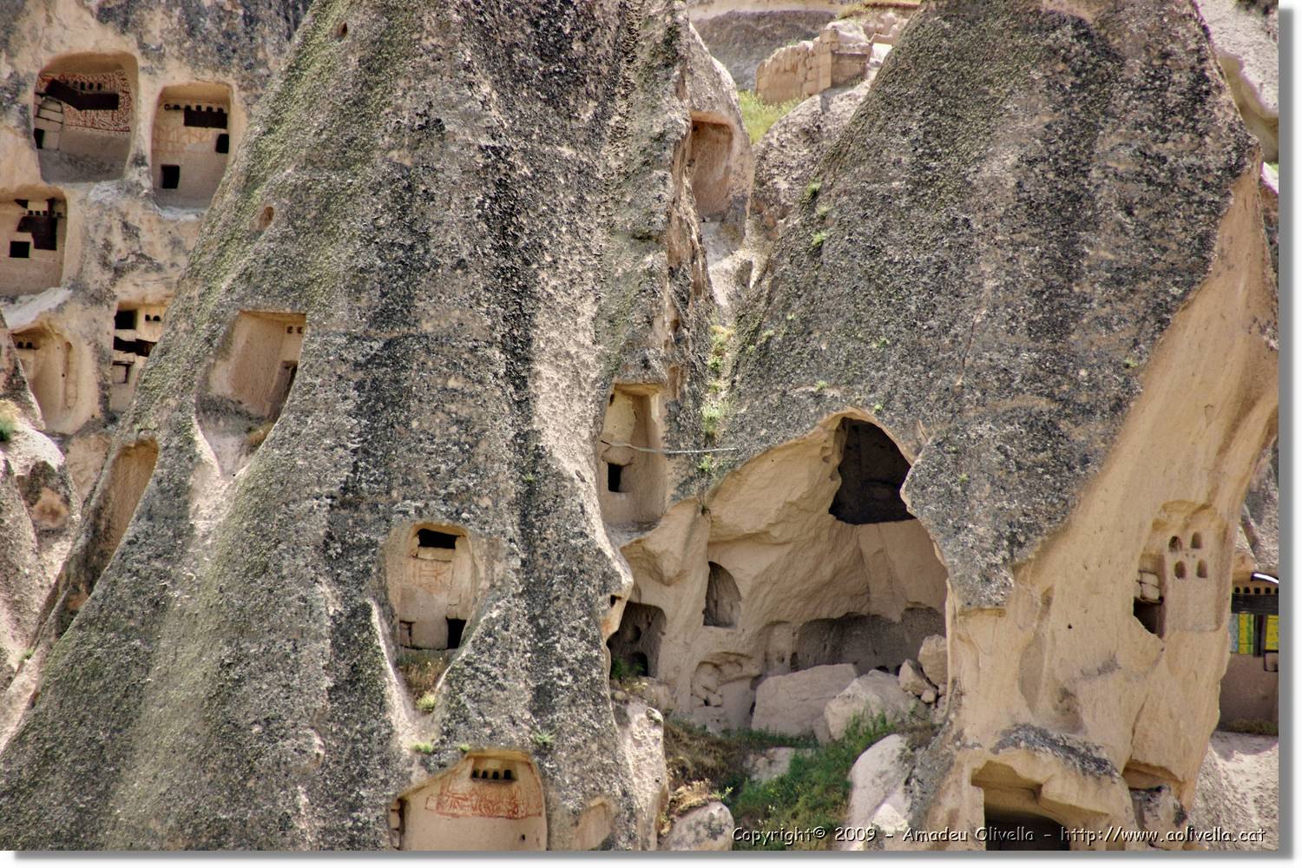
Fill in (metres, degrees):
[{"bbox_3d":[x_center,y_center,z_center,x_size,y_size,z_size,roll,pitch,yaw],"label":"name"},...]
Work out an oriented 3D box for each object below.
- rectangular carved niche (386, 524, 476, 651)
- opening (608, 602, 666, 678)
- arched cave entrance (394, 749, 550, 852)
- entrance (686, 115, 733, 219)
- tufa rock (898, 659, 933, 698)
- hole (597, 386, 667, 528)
[{"bbox_3d":[-2.939,2.051,181.000,1.200,1.680,0.700,0,-6,3],"label":"rectangular carved niche"},{"bbox_3d":[-0.214,2.796,184.000,0.820,1.020,0.800,1,-6,-12],"label":"opening"},{"bbox_3d":[-2.417,5.037,179.500,2.050,1.700,0.800,0,-6,0],"label":"arched cave entrance"},{"bbox_3d":[0.809,-3.762,191.000,0.720,1.480,0.600,1,-6,-12],"label":"entrance"},{"bbox_3d":[3.569,3.296,183.000,0.460,0.500,0.450,0,-6,0],"label":"tufa rock"},{"bbox_3d":[-0.246,0.294,182.500,0.820,1.850,0.700,2,-6,-18],"label":"hole"}]

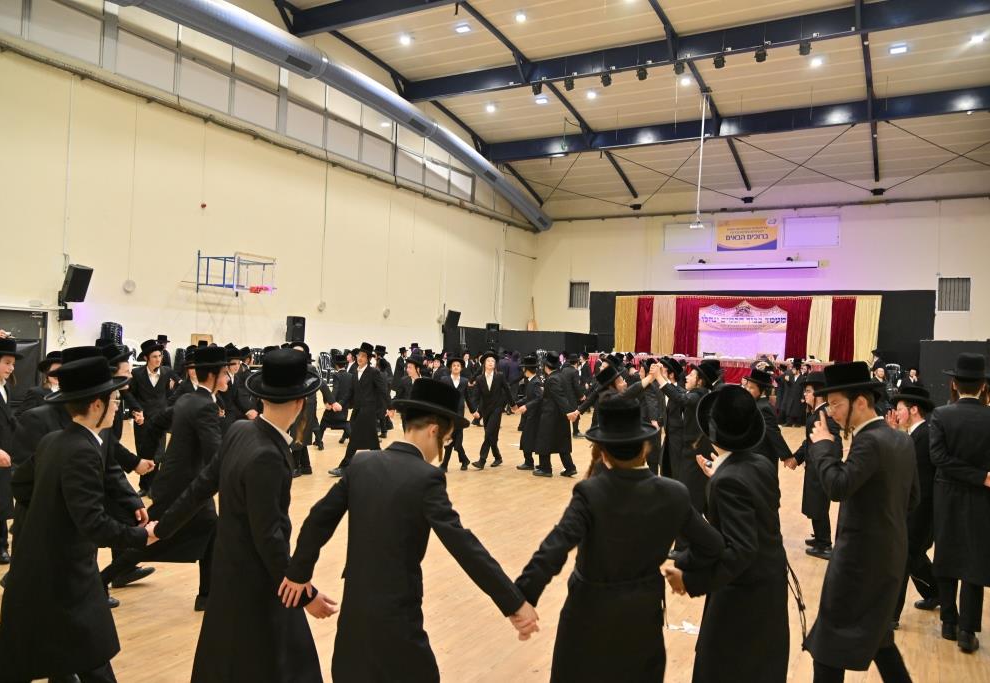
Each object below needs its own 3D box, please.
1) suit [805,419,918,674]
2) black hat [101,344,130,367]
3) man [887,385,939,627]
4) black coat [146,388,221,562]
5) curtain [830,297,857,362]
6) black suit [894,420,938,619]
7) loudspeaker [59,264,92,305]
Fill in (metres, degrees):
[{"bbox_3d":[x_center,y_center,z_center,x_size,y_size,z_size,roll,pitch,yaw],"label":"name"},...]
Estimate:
[{"bbox_3d":[1.555,0.865,3.250,0.420,1.080,0.460,2,-1,42],"label":"suit"},{"bbox_3d":[-2.600,0.102,5.200,0.310,0.130,0.280,-13,3,-14],"label":"black hat"},{"bbox_3d":[2.826,1.087,5.200,0.580,1.590,0.490,2,-1,7],"label":"man"},{"bbox_3d":[-1.981,0.855,4.900,0.460,1.080,0.480,3,-1,-17],"label":"black coat"},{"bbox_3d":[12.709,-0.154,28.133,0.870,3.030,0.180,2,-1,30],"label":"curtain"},{"bbox_3d":[2.888,1.228,5.300,0.450,1.360,0.460,2,-1,12],"label":"black suit"},{"bbox_3d":[-8.846,-1.231,16.250,0.370,0.710,0.400,29,16,36],"label":"loudspeaker"}]

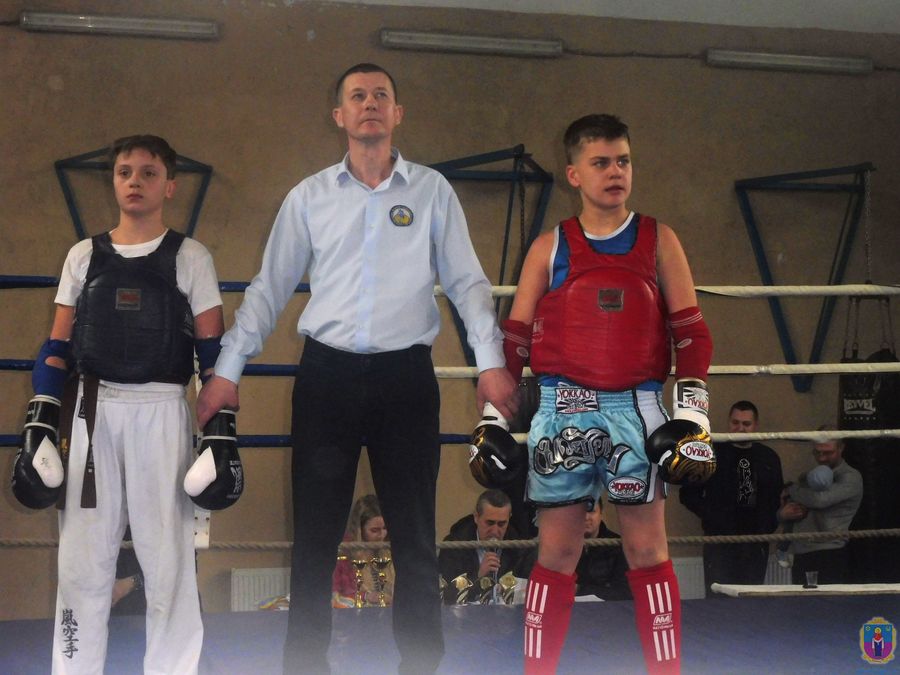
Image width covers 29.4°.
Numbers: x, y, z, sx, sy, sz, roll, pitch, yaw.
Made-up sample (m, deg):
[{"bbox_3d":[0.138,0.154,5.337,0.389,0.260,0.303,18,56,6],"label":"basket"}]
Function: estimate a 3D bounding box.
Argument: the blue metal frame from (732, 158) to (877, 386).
[{"bbox_3d":[2.630,-0.370,11.760,0.990,1.450,1.000,1,-3,-13],"label":"blue metal frame"}]

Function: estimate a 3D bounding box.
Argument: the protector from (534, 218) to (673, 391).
[{"bbox_3d":[0.385,-0.090,4.420,0.360,0.450,0.260,0,-2,-6],"label":"protector"}]

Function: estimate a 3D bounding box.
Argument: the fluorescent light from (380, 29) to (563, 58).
[{"bbox_3d":[0.146,-1.984,11.620,1.270,0.120,0.110,0,-2,-13],"label":"fluorescent light"}]

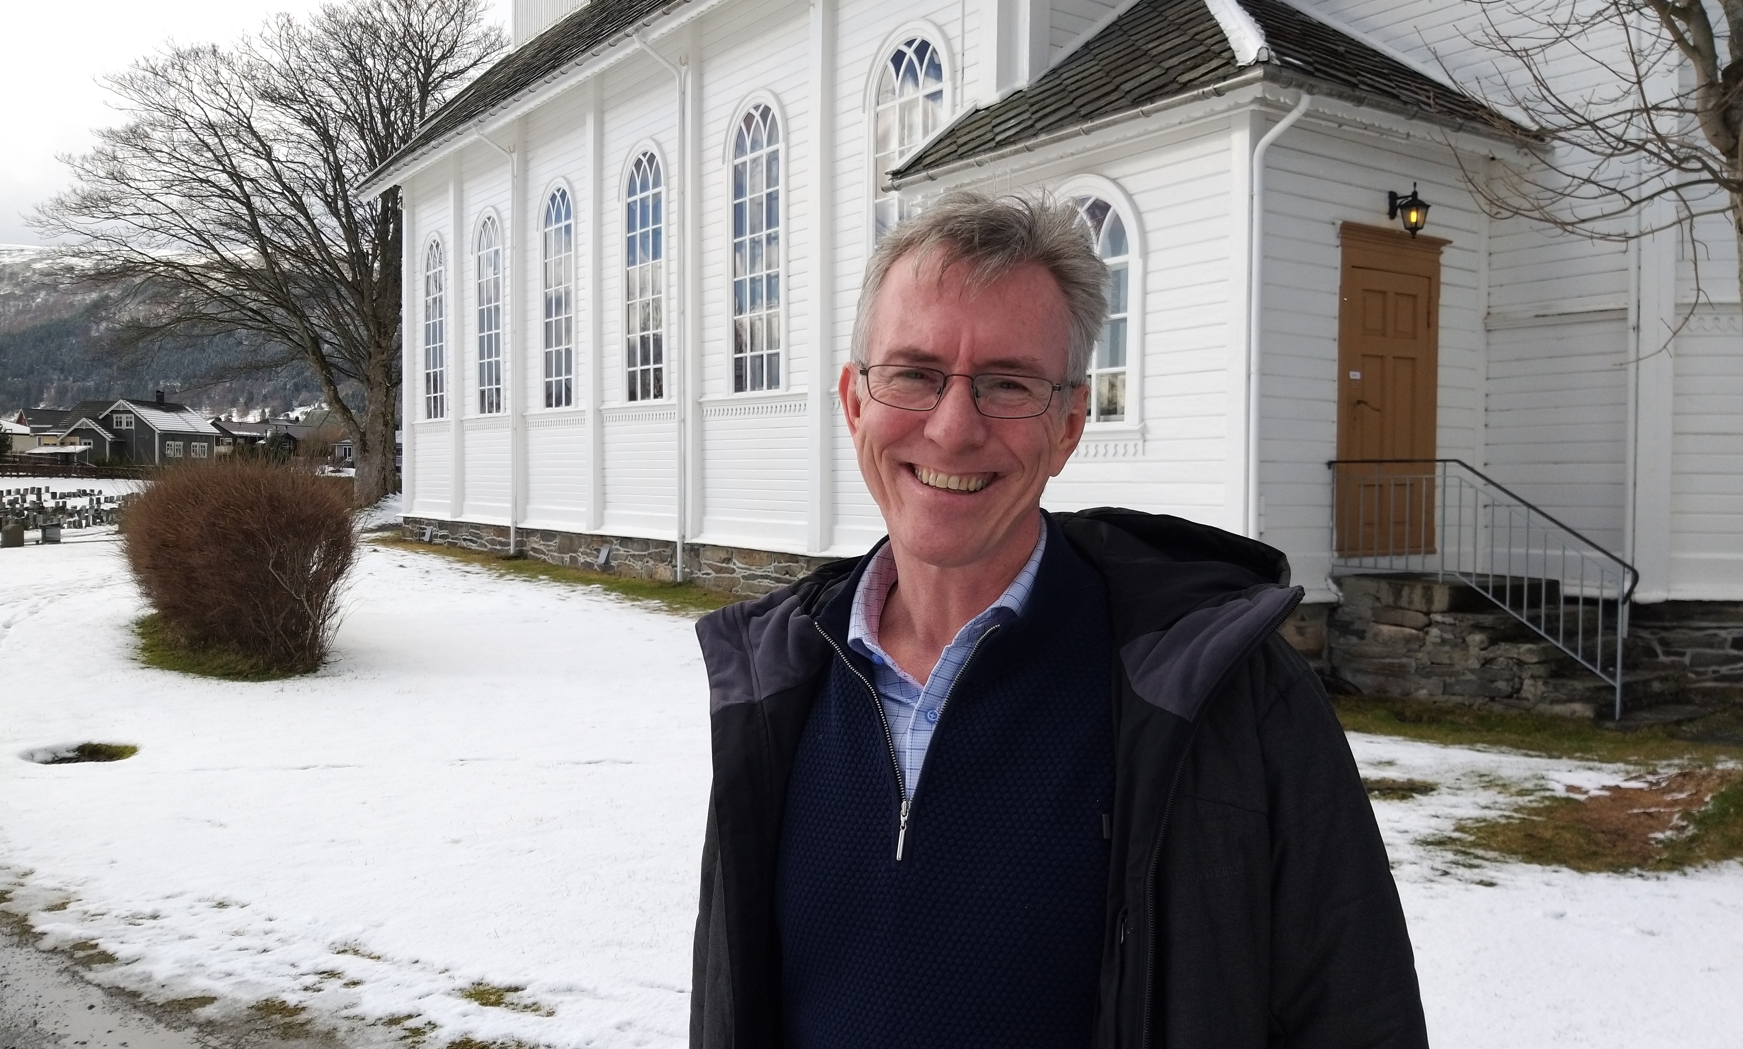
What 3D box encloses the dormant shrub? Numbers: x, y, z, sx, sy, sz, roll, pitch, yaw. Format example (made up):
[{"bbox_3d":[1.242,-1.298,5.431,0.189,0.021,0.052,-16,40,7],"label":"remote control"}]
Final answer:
[{"bbox_3d":[-5.524,0.340,11.900,1.850,1.650,2.100,-1,2,-36],"label":"dormant shrub"}]

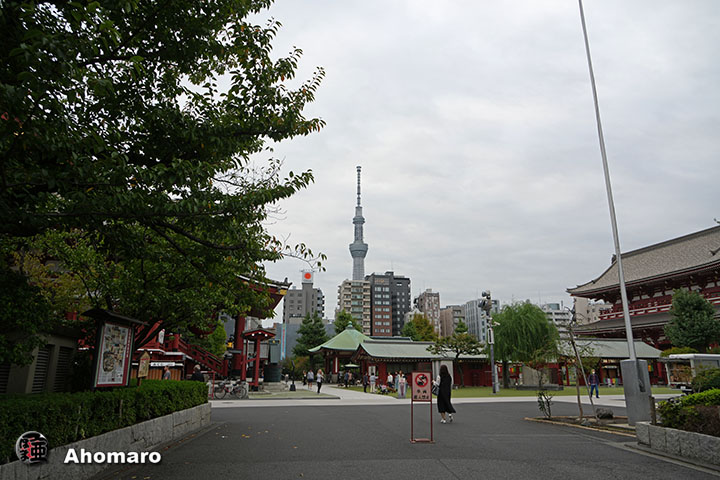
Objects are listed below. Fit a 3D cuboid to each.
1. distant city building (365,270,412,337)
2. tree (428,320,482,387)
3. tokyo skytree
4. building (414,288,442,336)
[{"bbox_3d":[12.972,37.712,214.713,16.500,44.500,14.000,5,-16,-16],"label":"distant city building"},{"bbox_3d":[9.093,11.075,45.701,5.300,5.800,4.800,-3,-16,10],"label":"tree"},{"bbox_3d":[-3.000,70.844,1445.847,66.000,632.000,64.000,0,-15,0],"label":"tokyo skytree"},{"bbox_3d":[29.203,40.692,207.664,7.000,35.000,13.500,5,-16,-16],"label":"building"}]

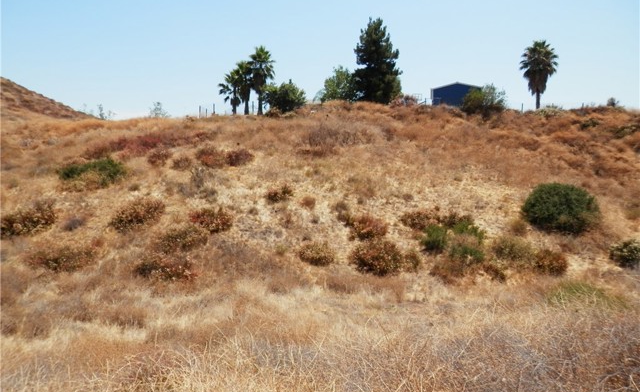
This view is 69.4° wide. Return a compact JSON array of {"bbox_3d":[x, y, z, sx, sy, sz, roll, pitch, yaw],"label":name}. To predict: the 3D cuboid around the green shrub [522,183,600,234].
[{"bbox_3d":[9.666,0.500,18.500,3.122,2.081,2.966,0,2,0],"label":"green shrub"}]

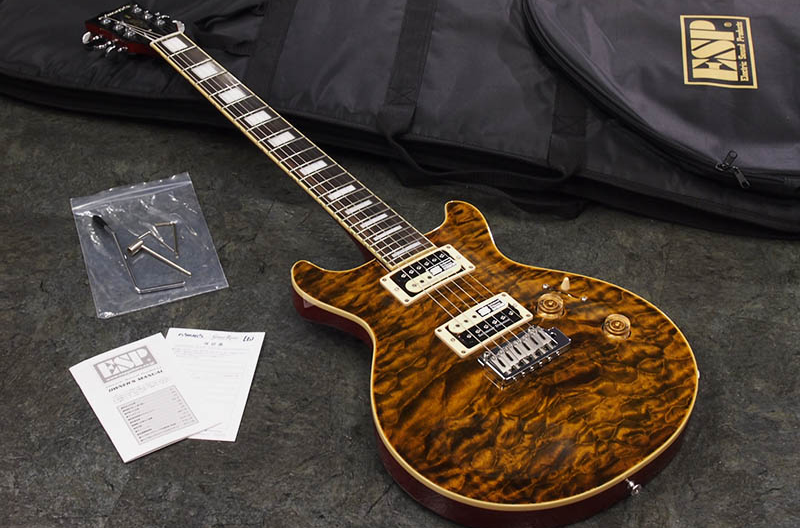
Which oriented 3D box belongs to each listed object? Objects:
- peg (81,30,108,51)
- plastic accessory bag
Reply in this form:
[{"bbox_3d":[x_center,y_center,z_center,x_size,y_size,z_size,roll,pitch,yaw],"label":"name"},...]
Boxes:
[{"bbox_3d":[-0.393,-0.289,1.845,0.034,0.020,0.018,-27,49,-27],"label":"peg"},{"bbox_3d":[-0.281,-0.030,1.585,0.142,0.014,0.204,-13,44,-15],"label":"plastic accessory bag"}]

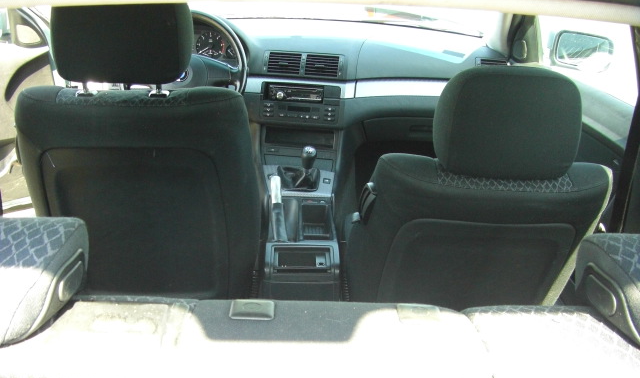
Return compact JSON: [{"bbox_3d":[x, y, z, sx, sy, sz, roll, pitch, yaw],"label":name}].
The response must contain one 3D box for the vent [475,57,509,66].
[{"bbox_3d":[0.563,-0.399,2.316,0.106,0.068,0.040,0,5,-8],"label":"vent"}]

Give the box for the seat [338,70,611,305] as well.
[{"bbox_3d":[0.295,0.122,1.814,0.520,0.970,0.830,1,17,-3],"label":"seat"}]

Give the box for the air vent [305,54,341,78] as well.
[{"bbox_3d":[0.007,-0.402,2.311,0.112,0.068,0.040,2,2,1],"label":"air vent"}]

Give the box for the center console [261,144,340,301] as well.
[{"bbox_3d":[-0.057,0.062,1.943,0.205,0.260,0.660,1,17,-3],"label":"center console"}]

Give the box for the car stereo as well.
[{"bbox_3d":[-0.077,-0.313,2.316,0.182,0.055,0.080,2,5,1],"label":"car stereo"}]

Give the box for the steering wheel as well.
[{"bbox_3d":[-0.399,-0.323,2.030,0.380,0.380,0.110,1,-6,-3],"label":"steering wheel"}]

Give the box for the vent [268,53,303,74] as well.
[{"bbox_3d":[-0.114,-0.411,2.316,0.112,0.068,0.040,2,2,1],"label":"vent"}]

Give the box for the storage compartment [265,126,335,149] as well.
[{"bbox_3d":[-0.066,-0.168,2.260,0.220,0.062,0.100,1,7,-3],"label":"storage compartment"}]

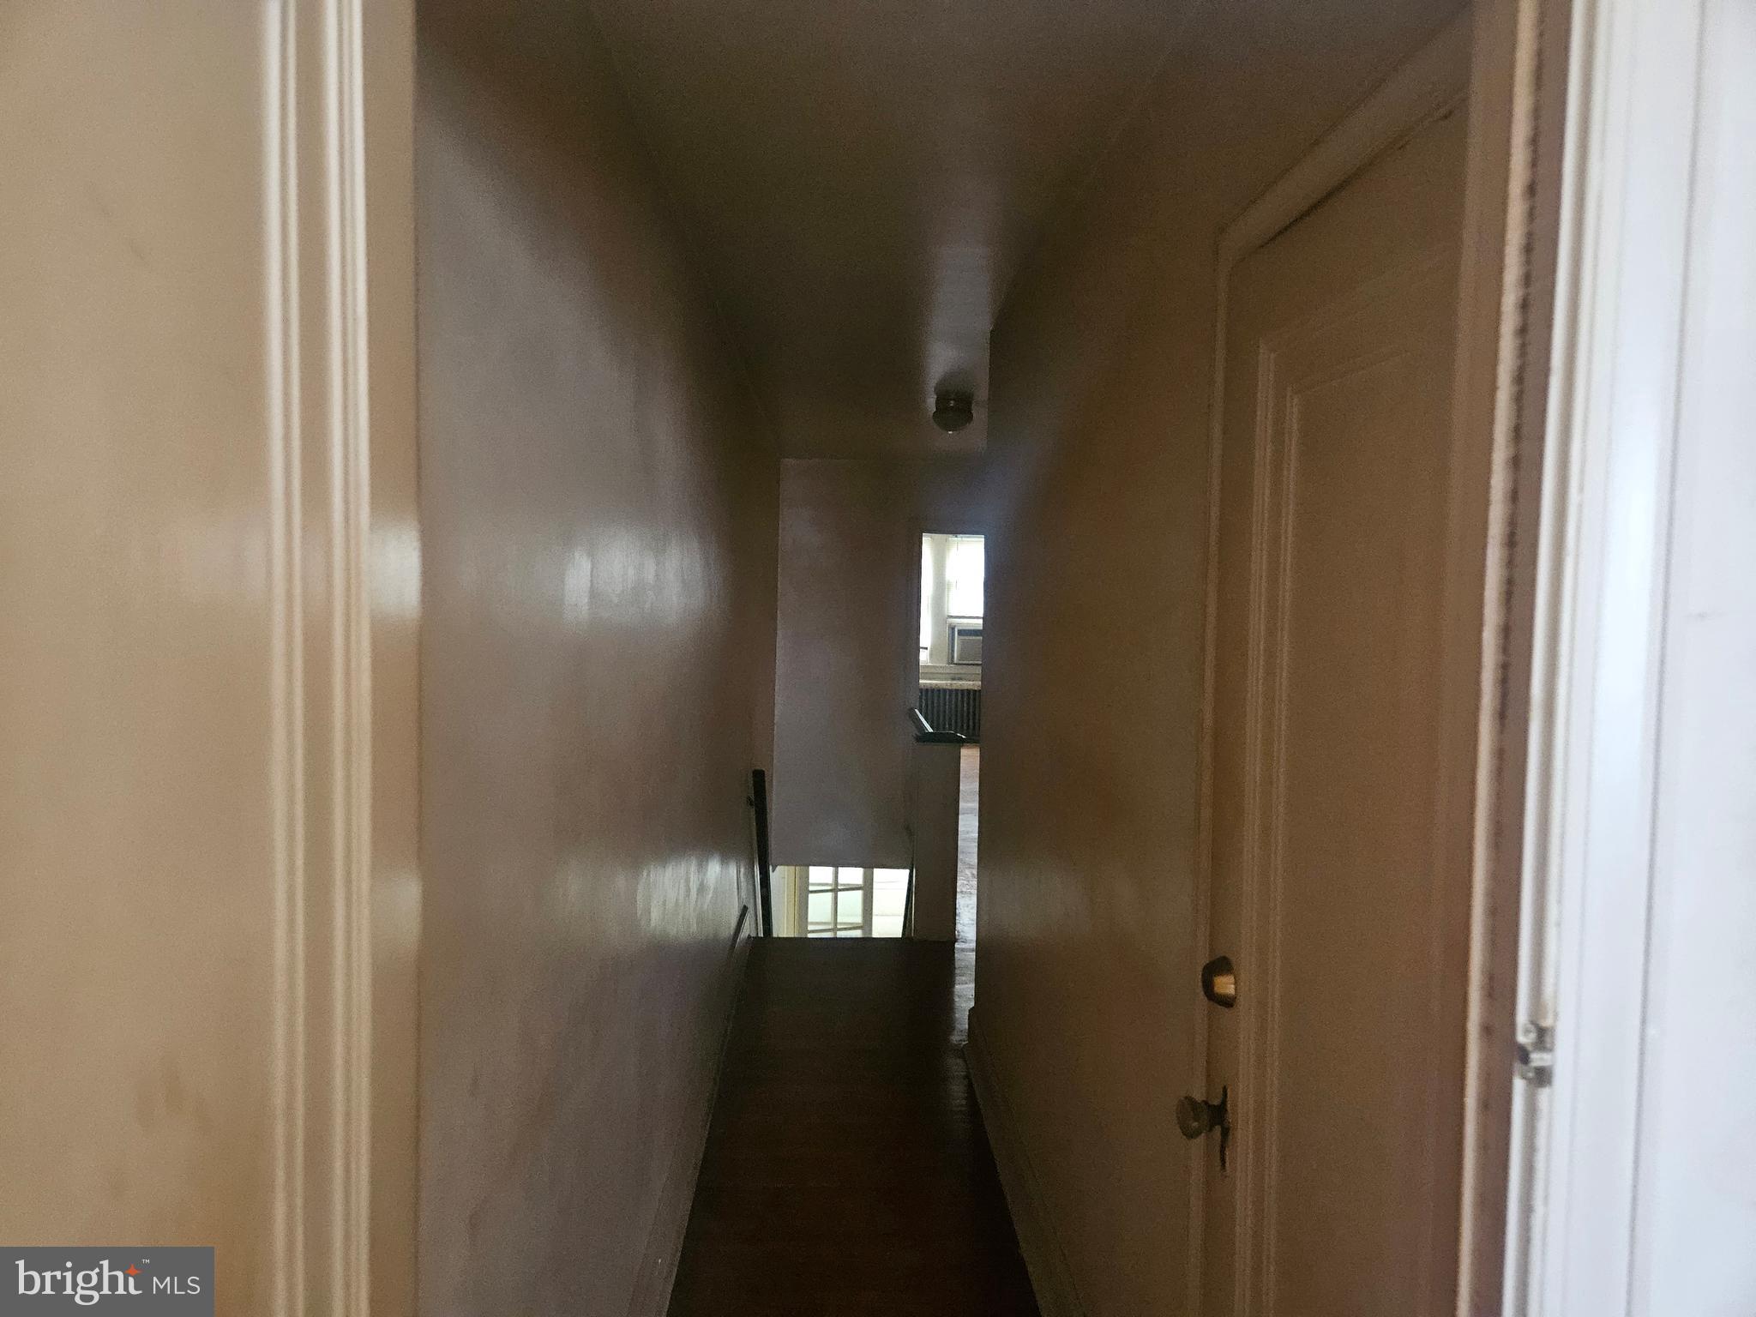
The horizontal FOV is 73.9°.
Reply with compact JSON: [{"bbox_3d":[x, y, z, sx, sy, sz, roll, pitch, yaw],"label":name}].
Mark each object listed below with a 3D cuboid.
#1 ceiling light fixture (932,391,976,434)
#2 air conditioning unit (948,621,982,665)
[{"bbox_3d":[0.342,-1.104,5.274,0.183,0.172,0.183,1,4,-2],"label":"ceiling light fixture"},{"bbox_3d":[1.108,-0.154,12.814,0.580,0.386,0.480,1,4,-2],"label":"air conditioning unit"}]

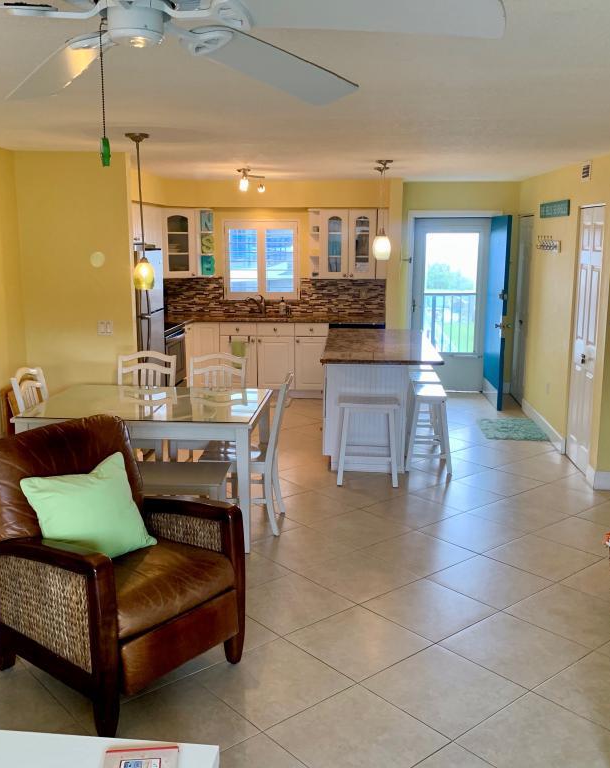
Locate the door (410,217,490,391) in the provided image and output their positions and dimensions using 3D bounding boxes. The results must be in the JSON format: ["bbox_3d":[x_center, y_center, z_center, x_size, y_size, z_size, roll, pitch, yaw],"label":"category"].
[{"bbox_3d":[1.713,-0.915,9.070,0.882,2.063,0.071,1,11,4],"label":"door"}]

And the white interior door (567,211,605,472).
[{"bbox_3d":[2.225,-0.345,6.099,0.040,2.040,0.610,1,11,5],"label":"white interior door"}]

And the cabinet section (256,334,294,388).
[{"bbox_3d":[-0.300,-0.279,8.719,0.410,0.605,0.500,1,10,4],"label":"cabinet section"}]

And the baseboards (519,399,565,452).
[{"bbox_3d":[2.290,0.379,7.496,0.015,0.100,1.820,1,11,5],"label":"baseboards"}]

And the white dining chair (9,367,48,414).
[{"bbox_3d":[-1.485,0.390,4.871,0.530,0.920,0.450,1,10,4],"label":"white dining chair"}]

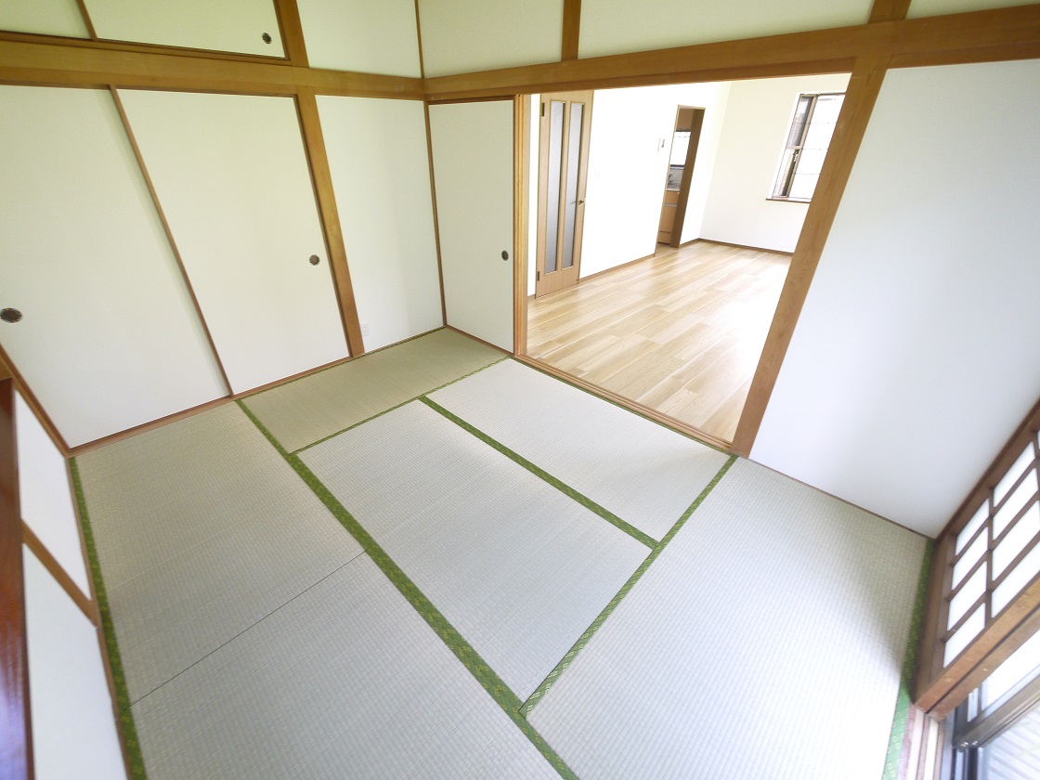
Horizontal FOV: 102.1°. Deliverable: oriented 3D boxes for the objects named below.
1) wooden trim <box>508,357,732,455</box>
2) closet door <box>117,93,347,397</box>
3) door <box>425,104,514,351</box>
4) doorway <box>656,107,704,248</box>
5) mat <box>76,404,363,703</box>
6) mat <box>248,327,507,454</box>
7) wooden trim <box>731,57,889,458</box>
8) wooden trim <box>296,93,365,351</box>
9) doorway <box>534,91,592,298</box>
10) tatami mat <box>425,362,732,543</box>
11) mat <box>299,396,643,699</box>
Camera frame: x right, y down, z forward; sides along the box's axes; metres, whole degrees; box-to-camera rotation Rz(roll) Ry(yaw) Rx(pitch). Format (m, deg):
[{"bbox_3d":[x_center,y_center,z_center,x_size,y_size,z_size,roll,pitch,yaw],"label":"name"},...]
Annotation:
[{"bbox_3d":[0.620,0.030,2.964,1.720,0.047,0.115,26,40,36],"label":"wooden trim"},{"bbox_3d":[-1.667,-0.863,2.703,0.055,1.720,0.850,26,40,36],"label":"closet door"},{"bbox_3d":[-0.330,-1.190,3.258,0.865,1.730,0.030,26,40,36],"label":"door"},{"bbox_3d":[2.245,-2.968,6.073,0.140,1.875,0.810,26,40,36],"label":"doorway"},{"bbox_3d":[-1.593,0.558,2.120,1.741,0.045,0.864,26,40,36],"label":"mat"},{"bbox_3d":[-1.003,-0.092,3.189,0.862,0.045,1.760,26,40,36],"label":"mat"},{"bbox_3d":[1.263,-0.405,1.946,0.107,1.775,0.095,26,40,36],"label":"wooden trim"},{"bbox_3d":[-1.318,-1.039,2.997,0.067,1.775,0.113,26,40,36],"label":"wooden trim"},{"bbox_3d":[0.439,-2.004,4.377,0.040,1.980,0.785,26,40,36],"label":"doorway"},{"bbox_3d":[0.259,0.218,2.676,1.790,0.045,0.880,26,40,36],"label":"tatami mat"},{"bbox_3d":[-0.349,0.548,2.133,1.790,0.045,0.880,26,40,36],"label":"mat"}]

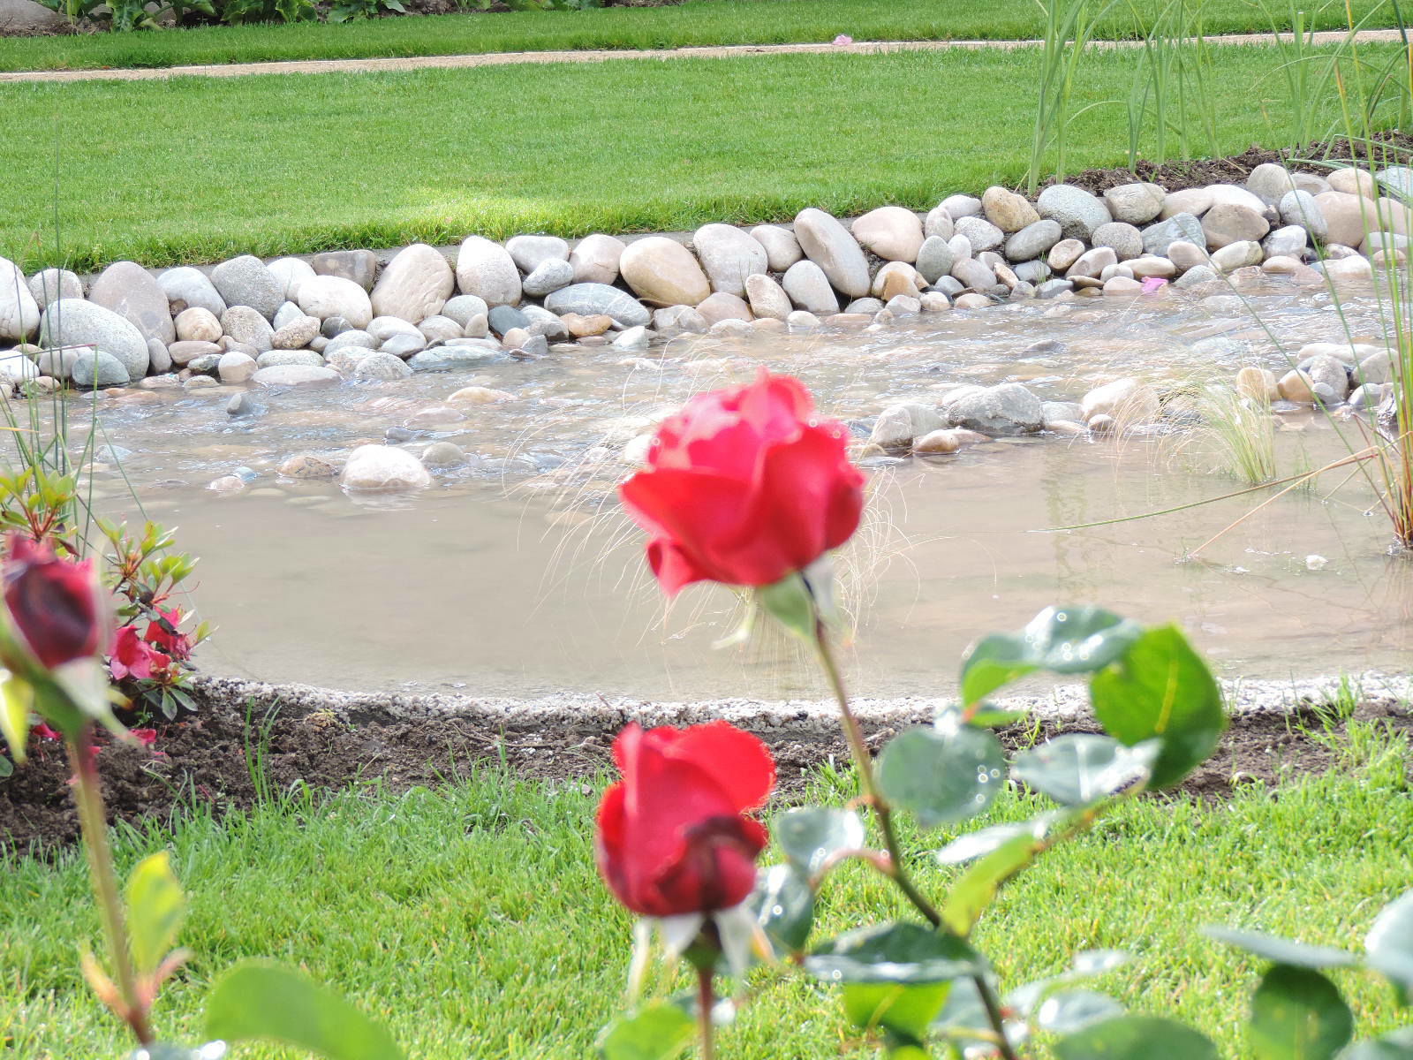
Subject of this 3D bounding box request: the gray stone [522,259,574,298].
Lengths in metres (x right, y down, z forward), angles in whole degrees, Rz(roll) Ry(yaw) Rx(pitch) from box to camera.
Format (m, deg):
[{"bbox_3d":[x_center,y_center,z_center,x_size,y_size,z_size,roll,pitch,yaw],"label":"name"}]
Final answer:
[{"bbox_3d":[-0.285,-0.452,6.600,0.094,0.067,0.072,0,15,0],"label":"gray stone"}]

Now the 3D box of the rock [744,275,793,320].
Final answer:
[{"bbox_3d":[0.111,-0.412,6.514,0.059,0.090,0.050,-31,13,8],"label":"rock"}]

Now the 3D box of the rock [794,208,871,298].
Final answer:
[{"bbox_3d":[0.229,-0.501,6.662,0.092,0.184,0.078,-32,13,8],"label":"rock"}]

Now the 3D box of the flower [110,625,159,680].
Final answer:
[{"bbox_3d":[-0.579,0.123,3.720,0.050,0.054,0.040,0,15,0],"label":"flower"}]

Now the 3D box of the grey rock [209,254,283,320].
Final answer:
[{"bbox_3d":[-0.915,-0.480,7.300,0.142,0.125,0.120,0,14,0],"label":"grey rock"}]

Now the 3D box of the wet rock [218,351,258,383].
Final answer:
[{"bbox_3d":[-0.901,-0.313,7.060,0.077,0.065,0.070,0,14,0],"label":"wet rock"}]

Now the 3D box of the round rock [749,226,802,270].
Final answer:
[{"bbox_3d":[0.132,-0.548,7.150,0.112,0.092,0.086,0,14,0],"label":"round rock"}]

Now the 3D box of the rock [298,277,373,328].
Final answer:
[{"bbox_3d":[-0.738,-0.452,7.300,0.152,0.107,0.125,0,14,0],"label":"rock"}]

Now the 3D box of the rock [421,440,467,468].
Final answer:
[{"bbox_3d":[-0.421,-0.113,5.906,0.074,0.060,0.064,0,14,0],"label":"rock"}]

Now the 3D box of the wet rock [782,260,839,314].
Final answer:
[{"bbox_3d":[0.187,-0.433,6.570,0.079,0.107,0.071,-24,14,6],"label":"wet rock"}]

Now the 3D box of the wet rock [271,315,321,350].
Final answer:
[{"bbox_3d":[-0.695,-0.336,6.224,0.086,0.052,0.057,-19,15,5],"label":"wet rock"}]

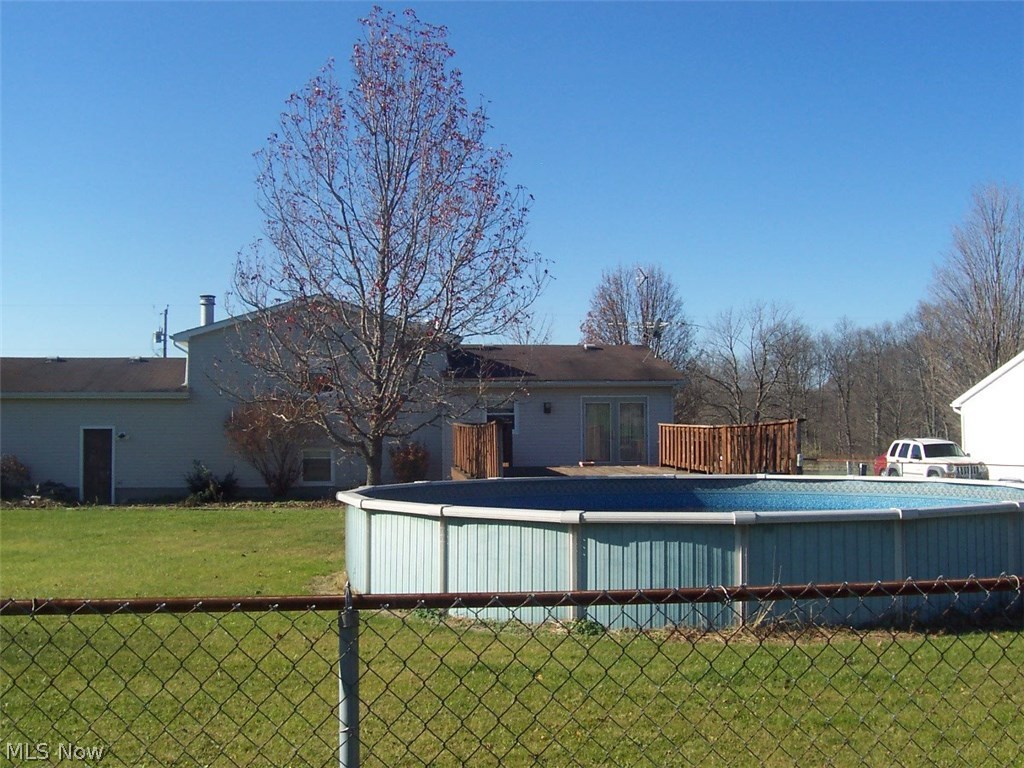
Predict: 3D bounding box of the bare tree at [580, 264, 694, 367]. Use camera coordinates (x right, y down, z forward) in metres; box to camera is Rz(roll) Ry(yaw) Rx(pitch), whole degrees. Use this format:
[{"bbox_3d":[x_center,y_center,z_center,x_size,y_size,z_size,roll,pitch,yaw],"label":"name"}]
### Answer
[{"bbox_3d":[5.963,-0.592,52.000,5.420,10.170,5.400,0,-3,0],"label":"bare tree"}]

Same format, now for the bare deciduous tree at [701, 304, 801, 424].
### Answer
[{"bbox_3d":[13.454,0.179,62.000,5.780,9.590,5.600,0,-3,0],"label":"bare deciduous tree"}]

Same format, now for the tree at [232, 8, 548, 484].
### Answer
[{"bbox_3d":[-2.686,-2.571,24.200,6.990,11.460,6.500,0,-3,0],"label":"tree"}]

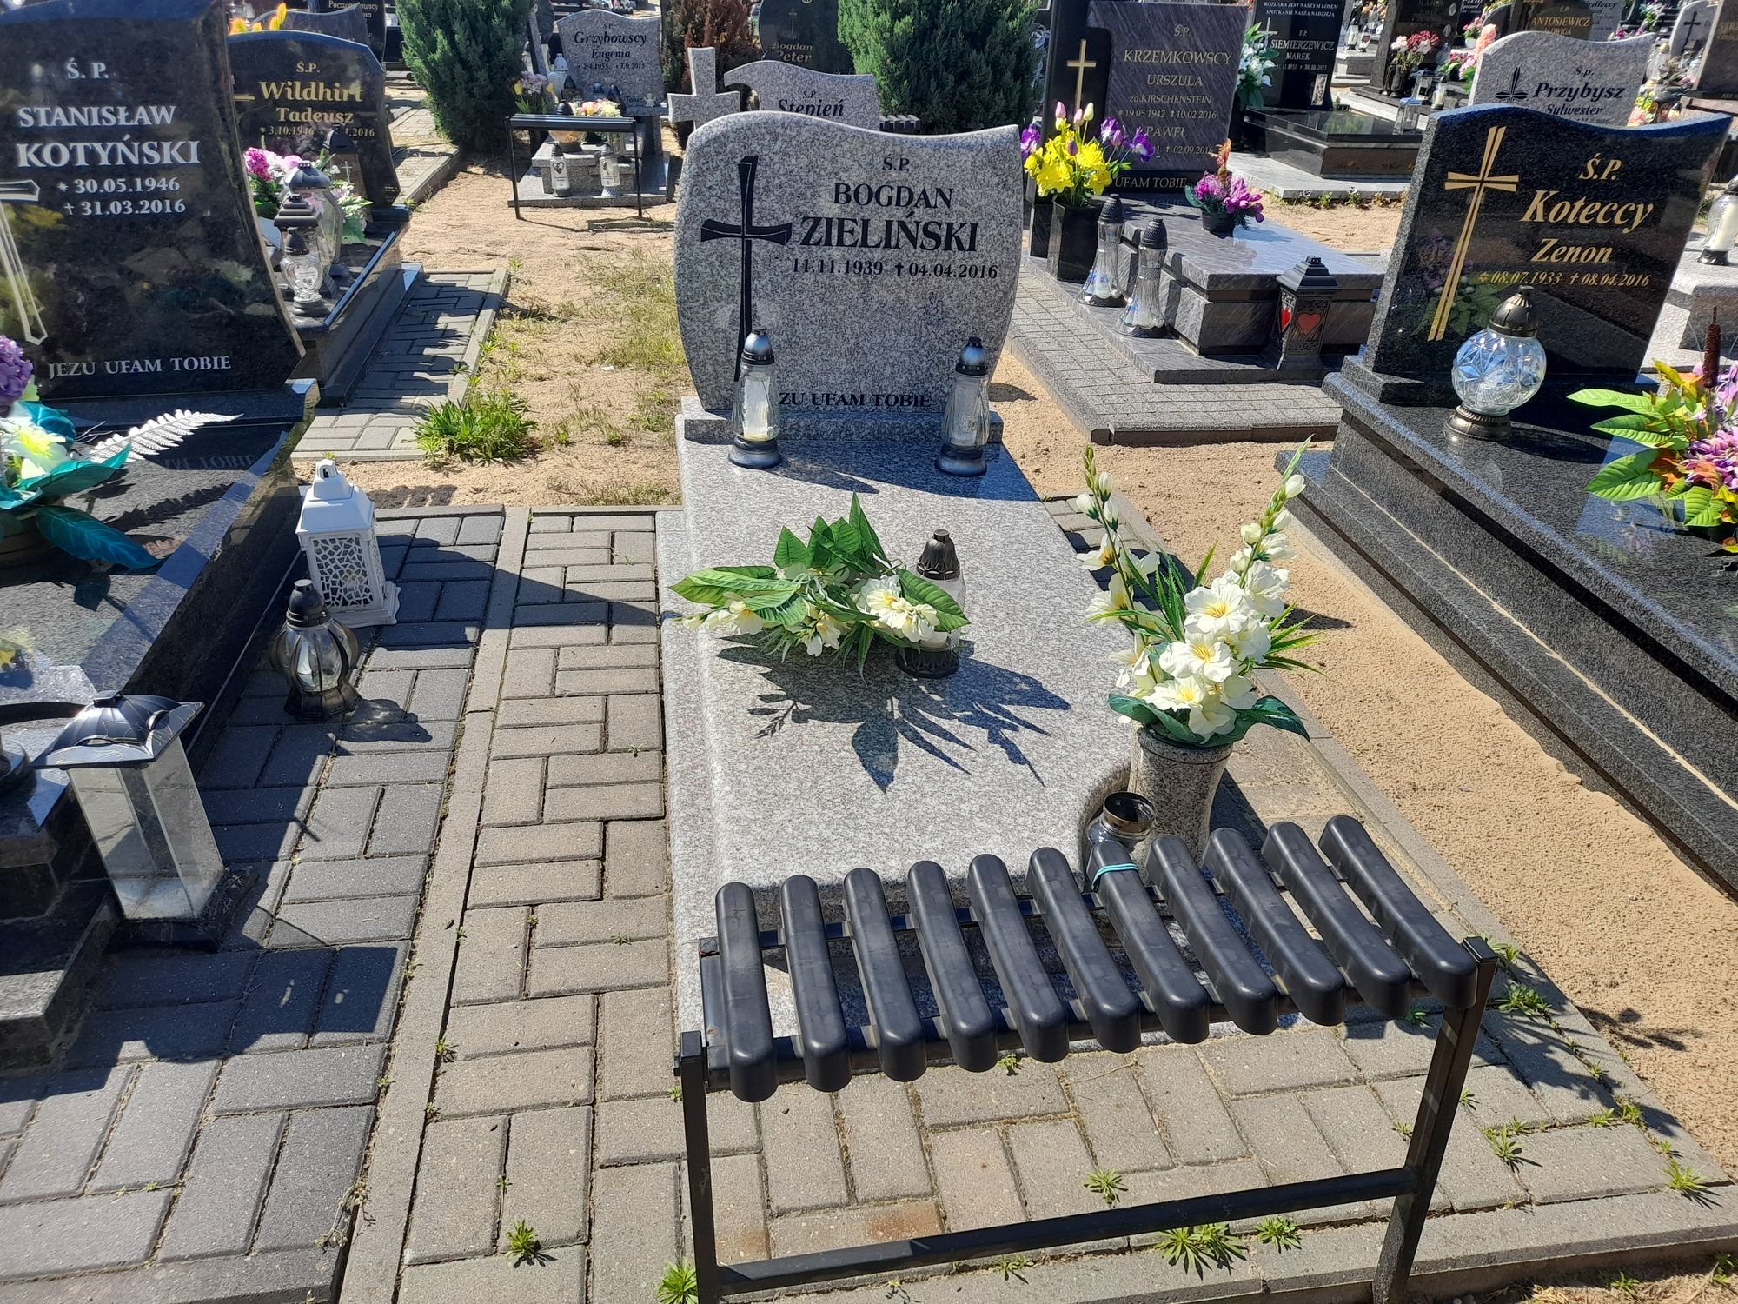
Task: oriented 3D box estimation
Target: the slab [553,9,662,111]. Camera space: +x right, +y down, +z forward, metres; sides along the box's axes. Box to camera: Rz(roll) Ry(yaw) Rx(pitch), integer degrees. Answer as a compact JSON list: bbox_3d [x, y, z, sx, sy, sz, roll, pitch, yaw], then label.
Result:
[{"bbox_3d":[-1.729,-3.906,8.258,0.690,0.570,0.080,-10,32,-22],"label":"slab"}]

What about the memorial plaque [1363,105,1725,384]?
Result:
[{"bbox_3d":[1.798,-1.084,3.373,0.795,0.675,0.075,-1,30,-7],"label":"memorial plaque"}]

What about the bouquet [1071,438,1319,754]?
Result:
[{"bbox_3d":[0.457,-0.080,1.800,0.350,0.460,0.270,-3,30,-9],"label":"bouquet"}]

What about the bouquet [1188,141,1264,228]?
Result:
[{"bbox_3d":[1.472,-1.890,5.131,0.320,0.340,0.270,-2,30,-10],"label":"bouquet"}]

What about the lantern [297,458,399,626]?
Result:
[{"bbox_3d":[-1.108,-0.243,2.659,0.166,0.348,0.166,-5,30,-13],"label":"lantern"}]

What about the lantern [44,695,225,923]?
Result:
[{"bbox_3d":[-1.033,0.216,1.795,0.165,0.350,0.165,-2,27,-3],"label":"lantern"}]

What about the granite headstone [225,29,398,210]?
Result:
[{"bbox_3d":[-2.365,-2.190,5.156,0.810,0.665,0.080,-5,30,-14],"label":"granite headstone"}]

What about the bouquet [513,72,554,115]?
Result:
[{"bbox_3d":[-2.087,-3.430,7.772,0.270,0.310,0.240,-3,30,-9],"label":"bouquet"}]

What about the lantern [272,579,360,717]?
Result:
[{"bbox_3d":[-1.044,-0.012,2.351,0.160,0.255,0.160,-2,30,-10],"label":"lantern"}]

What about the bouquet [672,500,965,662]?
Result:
[{"bbox_3d":[-0.082,-0.102,2.228,0.520,0.245,0.350,-3,30,-9],"label":"bouquet"}]

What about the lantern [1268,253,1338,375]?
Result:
[{"bbox_3d":[1.545,-1.198,4.452,0.155,0.395,0.155,-3,30,-9],"label":"lantern"}]

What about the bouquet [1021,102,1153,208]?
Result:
[{"bbox_3d":[0.929,-2.132,5.386,0.540,0.420,0.420,-3,30,-9],"label":"bouquet"}]

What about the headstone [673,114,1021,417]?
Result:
[{"bbox_3d":[-0.059,-0.927,3.033,0.808,0.690,0.075,-1,29,-7],"label":"headstone"}]

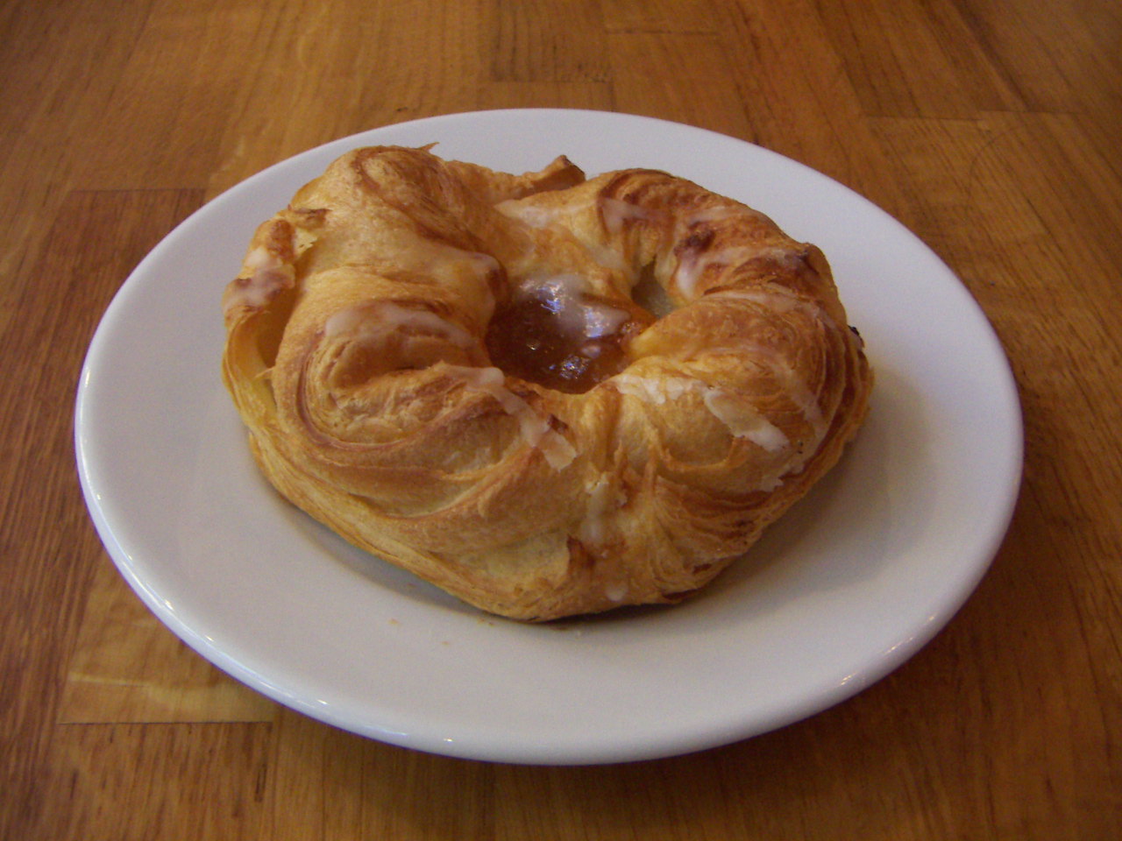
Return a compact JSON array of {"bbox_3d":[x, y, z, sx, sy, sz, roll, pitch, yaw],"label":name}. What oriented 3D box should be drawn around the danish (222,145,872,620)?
[{"bbox_3d":[-0.003,-0.017,0.224,0.126,0.038,0.111,2,44,0],"label":"danish"}]

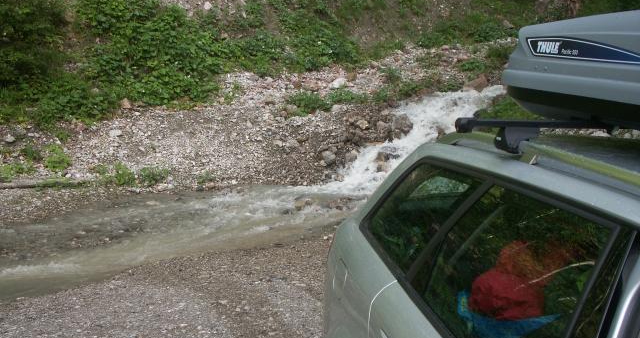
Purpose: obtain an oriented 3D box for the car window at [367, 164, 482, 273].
[{"bbox_3d":[0.329,0.141,2.361,0.050,0.376,0.822,23,5,-12],"label":"car window"}]

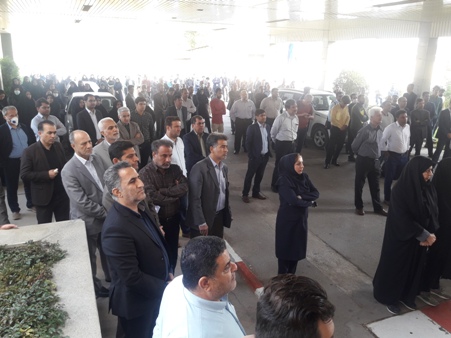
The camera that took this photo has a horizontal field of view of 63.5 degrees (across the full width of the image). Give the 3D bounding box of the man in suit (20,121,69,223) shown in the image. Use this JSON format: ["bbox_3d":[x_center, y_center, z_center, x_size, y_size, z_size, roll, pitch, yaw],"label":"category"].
[{"bbox_3d":[-2.127,0.286,4.394,0.400,1.745,0.540,6,17,17],"label":"man in suit"}]

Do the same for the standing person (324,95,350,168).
[{"bbox_3d":[2.752,-0.912,8.921,0.520,1.695,0.400,-3,16,-14],"label":"standing person"}]

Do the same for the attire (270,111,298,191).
[{"bbox_3d":[1.148,-0.419,7.099,0.500,1.750,0.350,-11,20,-36],"label":"attire"}]

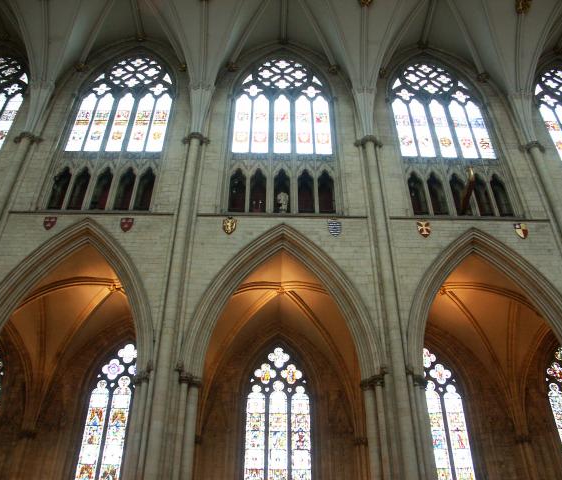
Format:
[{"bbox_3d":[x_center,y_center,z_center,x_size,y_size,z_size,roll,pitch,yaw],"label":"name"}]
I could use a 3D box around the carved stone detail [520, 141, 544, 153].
[{"bbox_3d":[11.511,-4.248,23.648,1.150,0.450,0.550,1,-35,-1],"label":"carved stone detail"}]

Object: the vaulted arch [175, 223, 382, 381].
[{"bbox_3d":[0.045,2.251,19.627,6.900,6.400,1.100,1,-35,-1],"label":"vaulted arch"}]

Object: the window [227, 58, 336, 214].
[{"bbox_3d":[0.079,-5.522,25.386,4.950,10.900,0.500,1,-35,-1],"label":"window"}]

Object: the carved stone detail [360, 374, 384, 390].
[{"bbox_3d":[3.125,4.877,17.779,0.850,0.450,0.850,1,-35,-1],"label":"carved stone detail"}]

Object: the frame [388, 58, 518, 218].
[{"bbox_3d":[7.900,-5.525,25.499,5.100,11.000,0.600,1,-35,-1],"label":"frame"}]

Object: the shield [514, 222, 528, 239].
[{"bbox_3d":[9.782,-0.366,21.057,0.550,0.800,0.150,1,-35,-1],"label":"shield"}]

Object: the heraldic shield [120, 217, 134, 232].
[{"bbox_3d":[-6.156,-0.622,20.761,0.550,0.760,0.150,1,-35,-1],"label":"heraldic shield"}]

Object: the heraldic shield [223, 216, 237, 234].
[{"bbox_3d":[-2.033,-0.564,20.843,0.560,0.840,0.150,1,-35,-1],"label":"heraldic shield"}]

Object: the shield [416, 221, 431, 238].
[{"bbox_3d":[5.815,-0.426,20.980,0.580,0.820,0.150,1,-35,-1],"label":"shield"}]

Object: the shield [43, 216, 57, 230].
[{"bbox_3d":[-9.203,-0.660,20.697,0.550,0.700,0.150,1,-35,-1],"label":"shield"}]

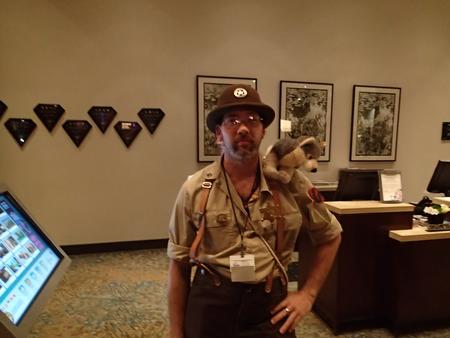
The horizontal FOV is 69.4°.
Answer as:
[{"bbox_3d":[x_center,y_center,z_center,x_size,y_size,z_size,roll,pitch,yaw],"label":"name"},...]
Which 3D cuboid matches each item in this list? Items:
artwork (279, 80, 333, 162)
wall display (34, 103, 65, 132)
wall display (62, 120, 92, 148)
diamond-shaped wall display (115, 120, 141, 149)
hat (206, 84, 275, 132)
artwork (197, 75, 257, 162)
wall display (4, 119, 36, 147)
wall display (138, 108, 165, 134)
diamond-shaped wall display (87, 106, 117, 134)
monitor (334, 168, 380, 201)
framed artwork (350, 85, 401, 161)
[{"bbox_3d":[1.280,-0.725,5.121,0.907,1.243,0.035,-1,5,-15],"label":"artwork"},{"bbox_3d":[-2.260,-0.642,4.207,0.370,0.361,0.030,-1,5,-15],"label":"wall display"},{"bbox_3d":[-1.947,-0.454,4.306,0.370,0.361,0.030,-1,5,-15],"label":"wall display"},{"bbox_3d":[-1.322,-0.460,4.468,0.370,0.361,0.030,-1,5,-15],"label":"diamond-shaped wall display"},{"bbox_3d":[0.061,-0.261,1.297,0.275,0.145,0.310,-2,-7,-2],"label":"hat"},{"bbox_3d":[0.039,-0.714,4.799,0.907,1.243,0.035,-1,5,-15],"label":"artwork"},{"bbox_3d":[-2.589,-0.448,4.140,0.370,0.361,0.030,-1,5,-15],"label":"wall display"},{"bbox_3d":[-1.018,-0.654,4.529,0.370,0.361,0.030,-1,5,-15],"label":"wall display"},{"bbox_3d":[-1.636,-0.648,4.369,0.370,0.361,0.030,-1,5,-15],"label":"diamond-shaped wall display"},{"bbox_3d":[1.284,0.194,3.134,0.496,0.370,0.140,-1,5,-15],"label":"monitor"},{"bbox_3d":[2.526,-0.737,5.444,0.907,1.243,0.035,-1,5,-15],"label":"framed artwork"}]

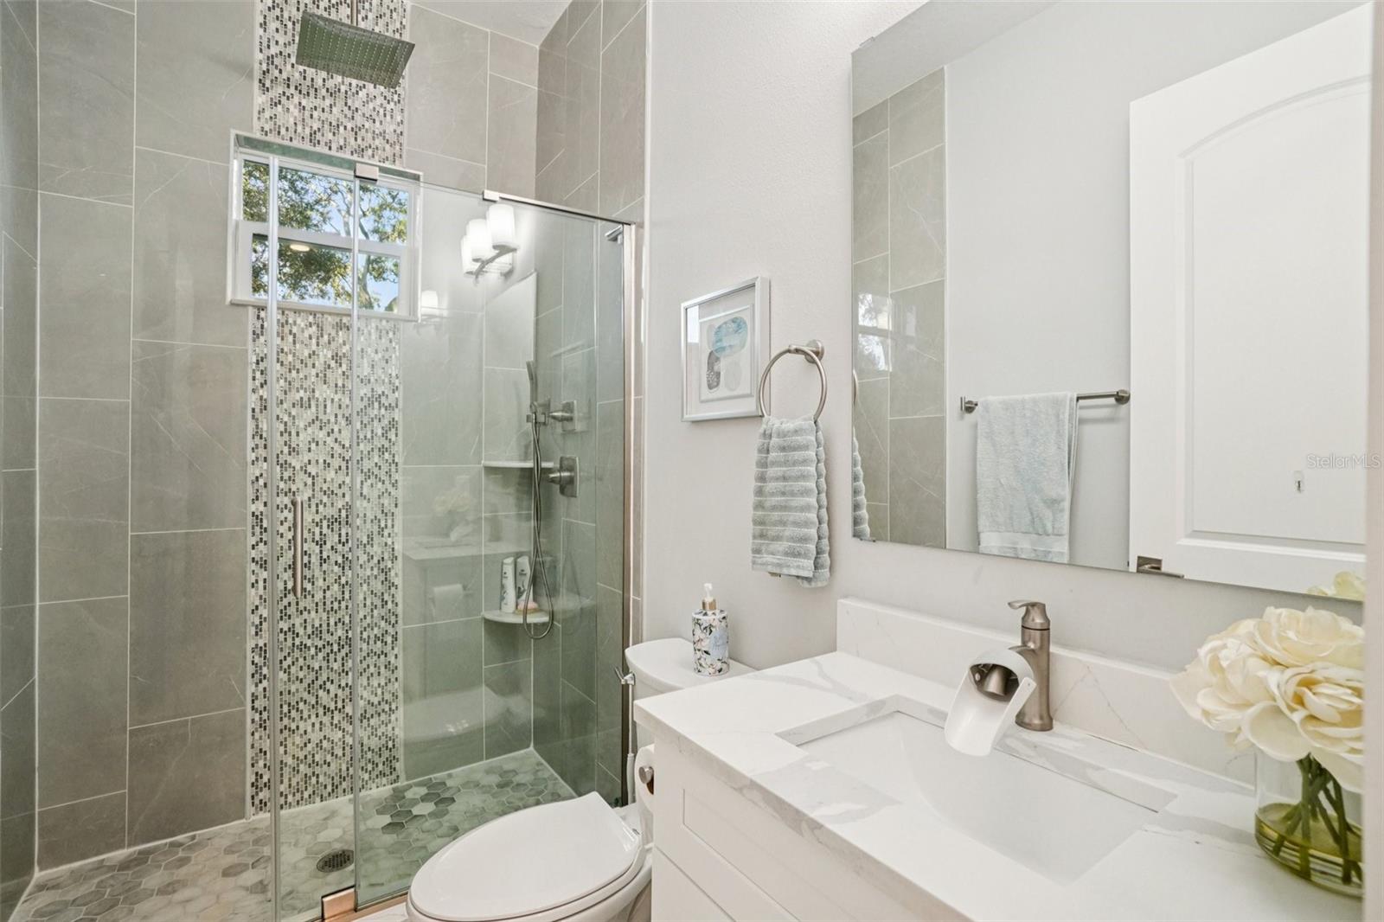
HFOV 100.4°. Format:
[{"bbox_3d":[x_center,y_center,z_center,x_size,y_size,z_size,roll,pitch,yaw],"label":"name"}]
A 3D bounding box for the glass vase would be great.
[{"bbox_3d":[0.603,0.331,0.549,0.092,0.112,0.092,0,0,-38],"label":"glass vase"}]

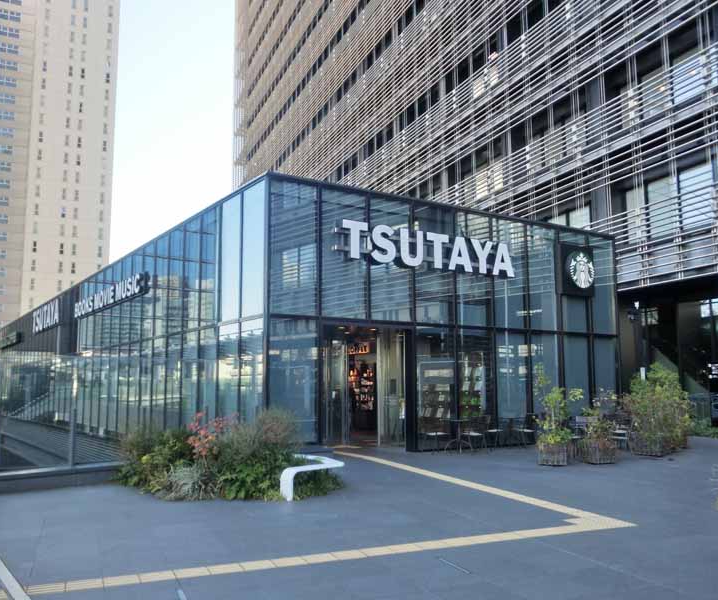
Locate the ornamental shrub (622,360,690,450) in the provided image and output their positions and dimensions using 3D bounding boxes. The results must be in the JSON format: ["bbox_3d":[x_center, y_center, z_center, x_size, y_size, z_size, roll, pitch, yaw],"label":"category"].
[{"bbox_3d":[6.803,2.472,15.800,1.150,1.950,1.000,5,-9,-33],"label":"ornamental shrub"}]

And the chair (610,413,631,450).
[{"bbox_3d":[6.134,3.108,16.200,0.460,0.840,0.500,-5,-9,37],"label":"chair"}]

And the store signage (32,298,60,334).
[{"bbox_3d":[-15.509,0.856,34.523,0.220,1.100,7.000,5,-9,-33],"label":"store signage"}]

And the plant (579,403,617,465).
[{"bbox_3d":[4.757,2.618,13.800,0.700,1.200,0.660,-3,-8,19],"label":"plant"}]

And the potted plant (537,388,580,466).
[{"bbox_3d":[3.841,2.405,13.450,0.780,1.540,0.700,-2,-7,16],"label":"potted plant"}]

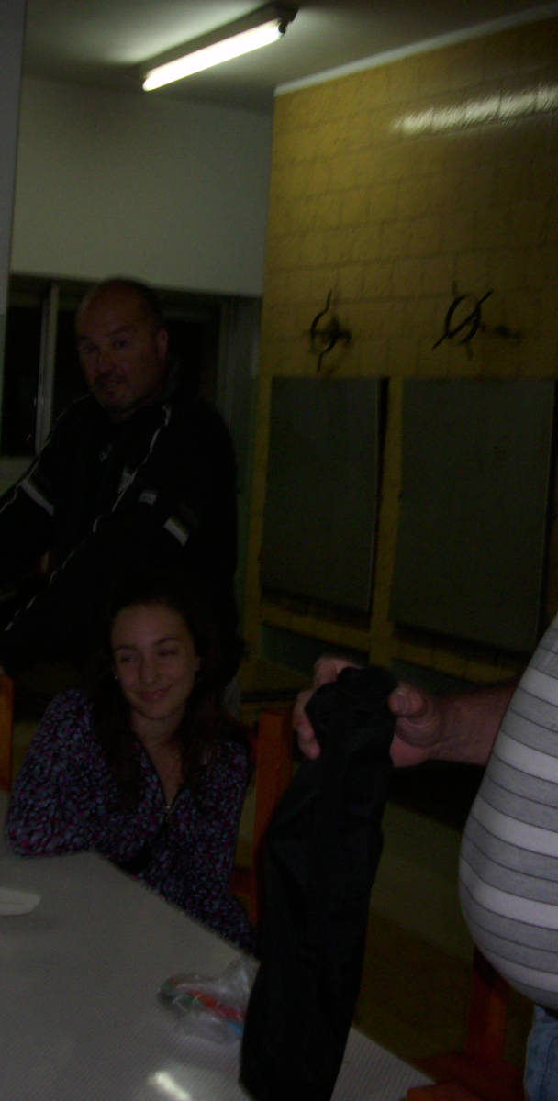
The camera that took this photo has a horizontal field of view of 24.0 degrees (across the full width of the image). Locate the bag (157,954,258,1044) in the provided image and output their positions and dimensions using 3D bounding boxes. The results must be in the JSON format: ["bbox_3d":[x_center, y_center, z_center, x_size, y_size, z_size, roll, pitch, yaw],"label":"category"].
[{"bbox_3d":[-0.060,0.520,1.510,0.170,0.055,0.140,8,7,37],"label":"bag"}]

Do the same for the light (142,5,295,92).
[{"bbox_3d":[-0.306,-2.199,5.765,0.100,0.120,1.240,-1,7,-34],"label":"light"}]

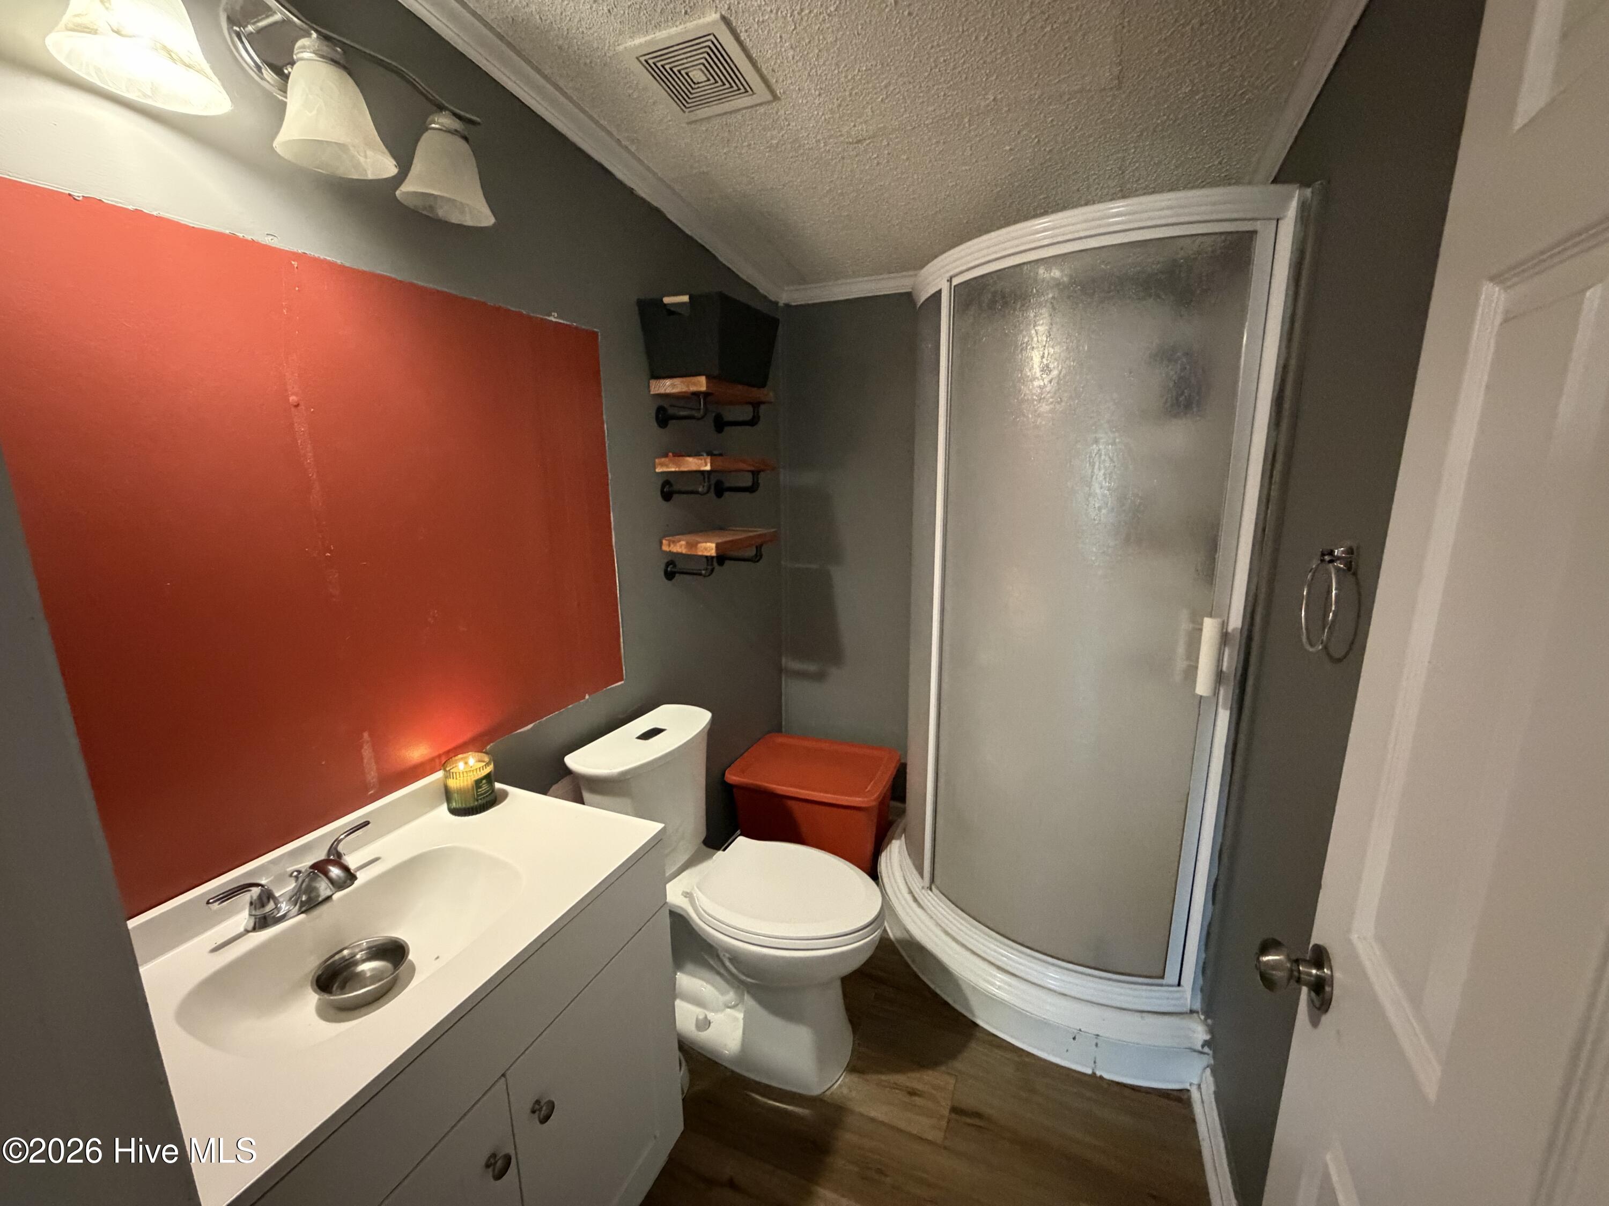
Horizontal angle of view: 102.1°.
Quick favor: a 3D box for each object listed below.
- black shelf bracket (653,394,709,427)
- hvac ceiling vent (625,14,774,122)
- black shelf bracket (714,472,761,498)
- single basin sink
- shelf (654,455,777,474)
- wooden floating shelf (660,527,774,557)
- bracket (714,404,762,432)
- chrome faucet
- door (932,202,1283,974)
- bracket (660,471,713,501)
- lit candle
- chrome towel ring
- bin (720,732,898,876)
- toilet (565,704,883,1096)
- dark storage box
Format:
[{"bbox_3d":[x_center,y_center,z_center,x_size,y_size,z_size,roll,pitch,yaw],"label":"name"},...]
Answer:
[{"bbox_3d":[-0.340,-0.555,1.889,0.172,0.093,0.070,5,13,23],"label":"black shelf bracket"},{"bbox_3d":[-0.213,-1.101,1.351,0.245,0.022,0.245,5,6,23],"label":"hvac ceiling vent"},{"bbox_3d":[-0.219,-0.396,2.189,0.155,0.092,0.066,4,12,21],"label":"black shelf bracket"},{"bbox_3d":[-0.596,0.533,0.933,0.315,0.135,0.405,4,12,21],"label":"single basin sink"},{"bbox_3d":[-0.261,-0.430,2.037,0.180,0.038,0.440,4,12,21],"label":"shelf"},{"bbox_3d":[-0.257,-0.199,2.092,0.178,0.038,0.432,4,12,21],"label":"wooden floating shelf"},{"bbox_3d":[-0.208,-0.620,2.193,0.170,0.093,0.070,5,13,23],"label":"bracket"},{"bbox_3d":[-0.716,0.416,0.973,0.172,0.092,0.232,4,12,21],"label":"chrome faucet"},{"bbox_3d":[0.648,0.067,1.657,0.750,1.820,0.180,7,14,35],"label":"door"},{"bbox_3d":[-0.337,-0.346,1.939,0.168,0.091,0.070,5,13,23],"label":"bracket"},{"bbox_3d":[-0.654,0.354,1.274,0.090,0.092,0.090,4,12,21],"label":"lit candle"},{"bbox_3d":[0.826,-0.004,1.035,0.055,0.168,0.130,4,12,21],"label":"chrome towel ring"},{"bbox_3d":[0.053,0.791,2.450,0.570,0.391,0.475,5,13,23],"label":"bin"},{"bbox_3d":[-0.165,0.757,1.712,0.760,0.764,0.464,5,13,23],"label":"toilet"},{"bbox_3d":[-0.261,-0.760,1.937,0.250,0.212,0.395,5,13,23],"label":"dark storage box"}]

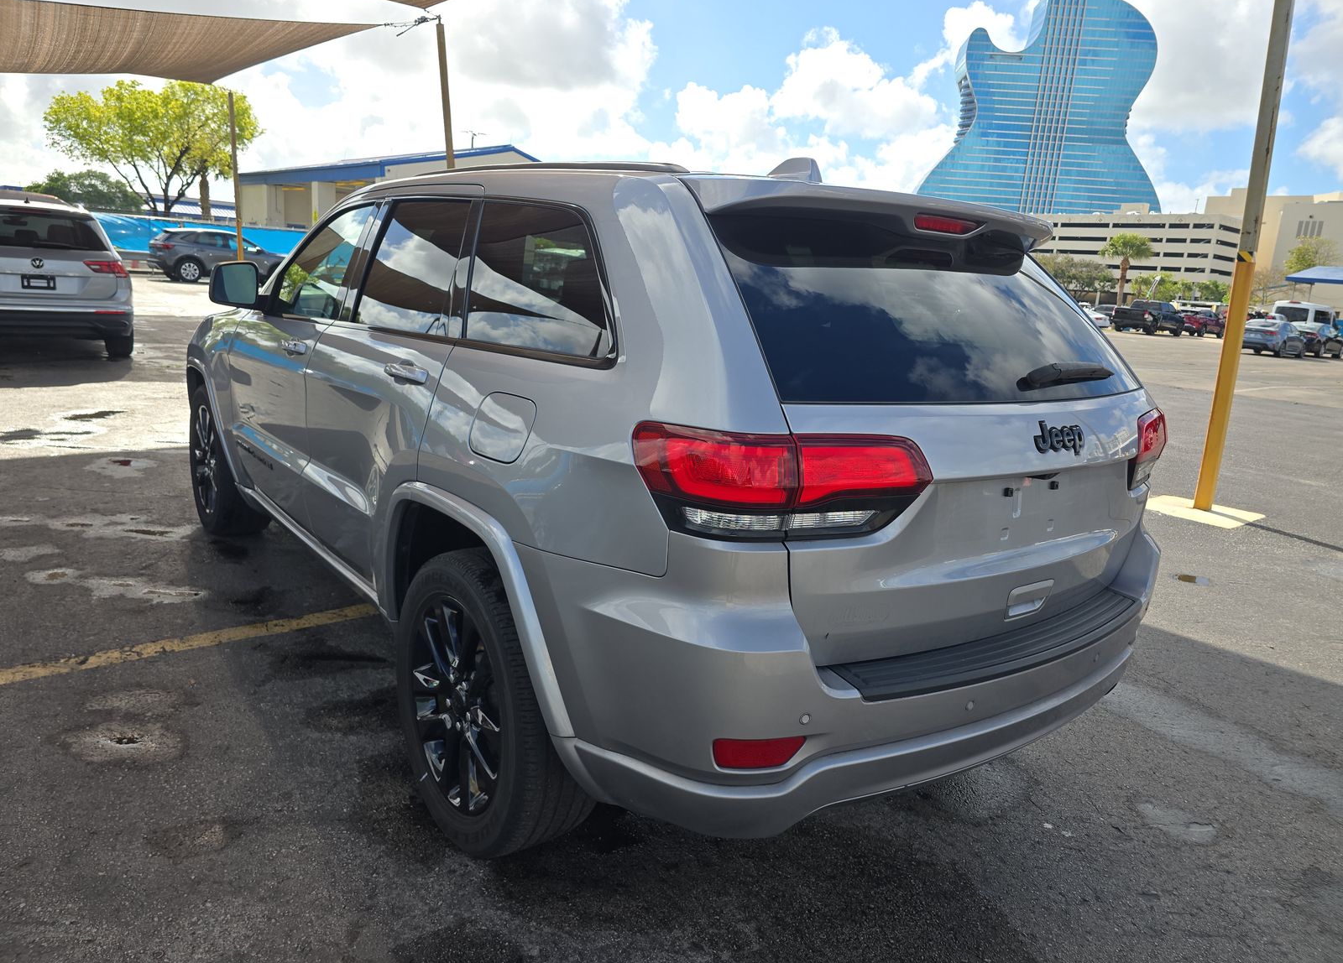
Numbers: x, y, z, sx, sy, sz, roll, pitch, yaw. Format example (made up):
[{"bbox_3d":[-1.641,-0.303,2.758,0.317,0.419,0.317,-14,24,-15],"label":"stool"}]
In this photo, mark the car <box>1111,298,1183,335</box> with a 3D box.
[{"bbox_3d":[28.201,-9.625,52.425,5.850,1.940,2.050,-6,17,-39],"label":"car"}]

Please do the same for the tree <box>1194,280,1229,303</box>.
[{"bbox_3d":[53.170,-17.638,88.502,2.830,4.680,2.550,11,14,29],"label":"tree"}]

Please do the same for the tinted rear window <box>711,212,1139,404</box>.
[{"bbox_3d":[0.657,-0.399,2.061,1.360,0.490,0.130,-5,-28,-37],"label":"tinted rear window"}]

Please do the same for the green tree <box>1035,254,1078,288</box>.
[{"bbox_3d":[30.988,-15.881,72.037,3.800,5.600,3.800,4,13,0],"label":"green tree"}]

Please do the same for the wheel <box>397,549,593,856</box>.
[{"bbox_3d":[-0.450,0.536,2.266,0.270,0.770,0.770,-5,16,-37],"label":"wheel"}]

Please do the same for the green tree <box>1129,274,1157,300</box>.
[{"bbox_3d":[46.389,-18.210,88.512,2.470,4.780,2.220,10,14,26],"label":"green tree"}]

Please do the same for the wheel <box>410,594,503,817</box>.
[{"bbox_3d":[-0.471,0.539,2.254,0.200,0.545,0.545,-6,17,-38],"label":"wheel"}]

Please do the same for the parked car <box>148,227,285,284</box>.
[{"bbox_3d":[-13.951,-7.125,28.297,4.580,1.670,1.880,-5,16,-37],"label":"parked car"}]

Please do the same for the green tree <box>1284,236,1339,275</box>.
[{"bbox_3d":[49.964,-15.390,70.843,3.480,7.860,3.130,12,15,33],"label":"green tree"}]

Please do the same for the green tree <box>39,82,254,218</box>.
[{"bbox_3d":[-22.440,-13.365,38.830,7.990,7.740,7.190,-3,14,-29],"label":"green tree"}]

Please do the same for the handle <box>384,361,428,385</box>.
[{"bbox_3d":[-0.681,-0.282,2.318,0.055,0.050,0.250,-6,17,-38],"label":"handle"}]

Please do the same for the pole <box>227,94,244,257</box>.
[{"bbox_3d":[-10.763,-7.102,22.175,0.150,4.880,0.150,-5,14,-25],"label":"pole"}]

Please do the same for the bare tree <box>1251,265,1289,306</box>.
[{"bbox_3d":[42.016,-12.854,63.246,3.200,5.400,3.200,4,13,0],"label":"bare tree"}]

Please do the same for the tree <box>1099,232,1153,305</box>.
[{"bbox_3d":[34.254,-15.233,67.290,4.000,7.000,4.000,4,13,0],"label":"tree"}]

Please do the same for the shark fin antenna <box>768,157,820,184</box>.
[{"bbox_3d":[0.326,-0.848,2.441,0.070,0.070,0.175,-5,16,-37],"label":"shark fin antenna"}]

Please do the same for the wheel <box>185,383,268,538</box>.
[{"bbox_3d":[-2.219,-0.111,4.490,0.270,0.770,0.770,-5,16,-37],"label":"wheel"}]

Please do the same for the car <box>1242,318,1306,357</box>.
[{"bbox_3d":[24.512,-5.876,36.437,4.600,1.440,1.800,-7,17,-40],"label":"car"}]

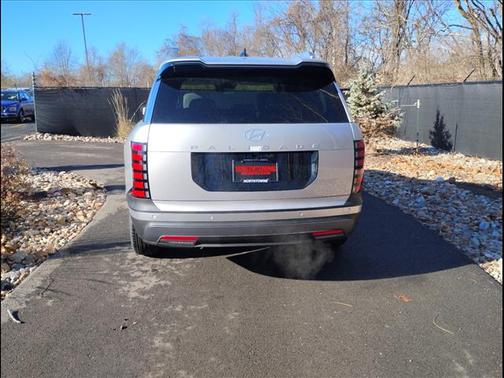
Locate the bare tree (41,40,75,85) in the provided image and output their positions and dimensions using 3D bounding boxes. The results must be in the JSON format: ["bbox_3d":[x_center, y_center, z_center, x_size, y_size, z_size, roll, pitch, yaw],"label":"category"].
[{"bbox_3d":[-22.800,-13.900,48.000,4.300,6.700,4.100,0,14,0],"label":"bare tree"}]

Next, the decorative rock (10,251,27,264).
[{"bbox_3d":[-1.960,0.570,3.420,0.130,0.100,0.120,0,14,0],"label":"decorative rock"}]

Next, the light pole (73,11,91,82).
[{"bbox_3d":[-16.200,-12.800,40.000,1.800,8.400,0.400,0,14,0],"label":"light pole"}]

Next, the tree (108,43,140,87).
[{"bbox_3d":[-15.000,-13.800,48.000,3.900,6.500,3.800,0,14,0],"label":"tree"}]

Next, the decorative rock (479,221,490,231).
[{"bbox_3d":[2.330,0.367,4.100,0.120,0.090,0.110,0,14,0],"label":"decorative rock"}]

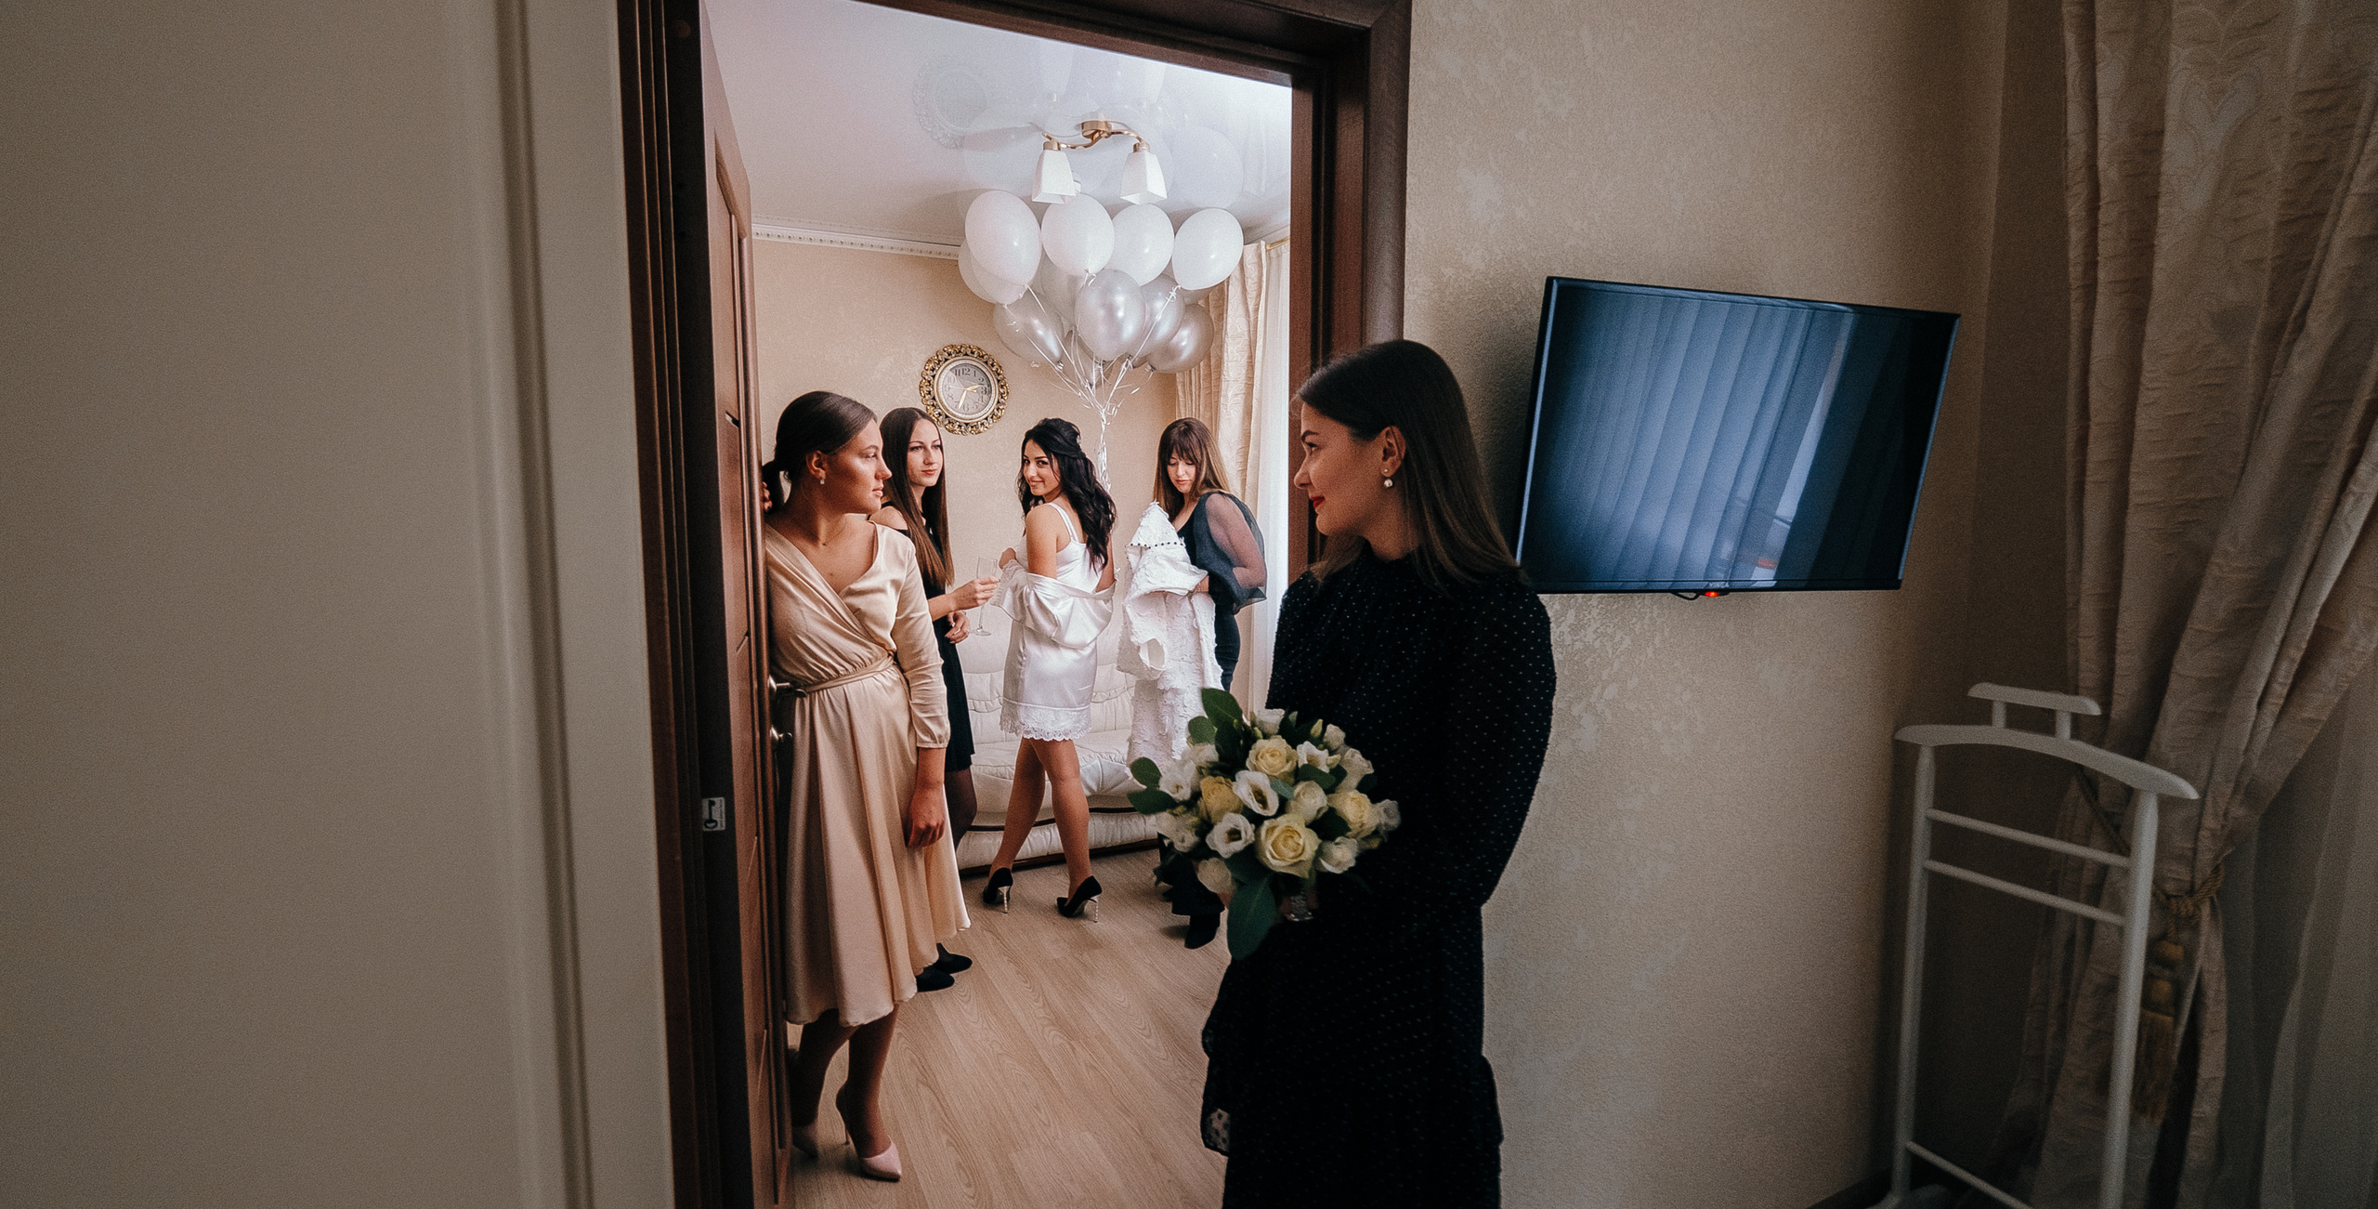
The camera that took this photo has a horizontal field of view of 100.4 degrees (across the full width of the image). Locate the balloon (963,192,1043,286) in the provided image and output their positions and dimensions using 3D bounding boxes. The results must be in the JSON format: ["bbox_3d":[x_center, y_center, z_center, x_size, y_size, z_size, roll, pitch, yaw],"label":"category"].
[{"bbox_3d":[-0.660,-1.299,3.520,0.275,0.330,0.275,-13,6,-24],"label":"balloon"}]

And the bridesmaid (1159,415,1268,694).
[{"bbox_3d":[0.076,0.252,3.291,0.400,1.720,0.440,-5,8,-41],"label":"bridesmaid"}]

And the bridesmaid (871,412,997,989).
[{"bbox_3d":[-0.796,0.281,2.991,0.450,1.719,0.420,4,7,30],"label":"bridesmaid"}]

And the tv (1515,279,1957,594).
[{"bbox_3d":[0.810,-0.235,1.493,0.735,0.430,0.055,-1,13,-16],"label":"tv"}]

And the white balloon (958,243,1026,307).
[{"bbox_3d":[-0.749,-1.285,3.820,0.260,0.310,0.260,-27,-6,0],"label":"white balloon"}]

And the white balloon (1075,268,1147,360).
[{"bbox_3d":[-0.276,-1.023,3.500,0.268,0.325,0.268,5,3,0],"label":"white balloon"}]

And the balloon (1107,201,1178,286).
[{"bbox_3d":[-0.182,-1.330,3.660,0.265,0.305,0.265,0,6,0],"label":"balloon"}]

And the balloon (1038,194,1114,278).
[{"bbox_3d":[-0.396,-1.312,3.520,0.270,0.300,0.270,0,6,0],"label":"balloon"}]

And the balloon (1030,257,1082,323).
[{"bbox_3d":[-0.502,-1.230,3.850,0.260,0.310,0.260,-14,-6,0],"label":"balloon"}]

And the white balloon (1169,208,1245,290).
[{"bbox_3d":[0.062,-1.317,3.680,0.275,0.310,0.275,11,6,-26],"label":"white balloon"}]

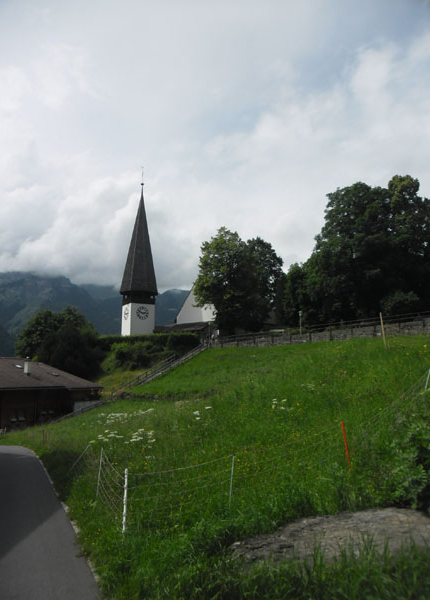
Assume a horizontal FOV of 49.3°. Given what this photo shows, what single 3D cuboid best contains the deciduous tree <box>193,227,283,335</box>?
[{"bbox_3d":[3.627,-2.931,72.230,12.600,17.420,12.000,0,-8,0],"label":"deciduous tree"}]

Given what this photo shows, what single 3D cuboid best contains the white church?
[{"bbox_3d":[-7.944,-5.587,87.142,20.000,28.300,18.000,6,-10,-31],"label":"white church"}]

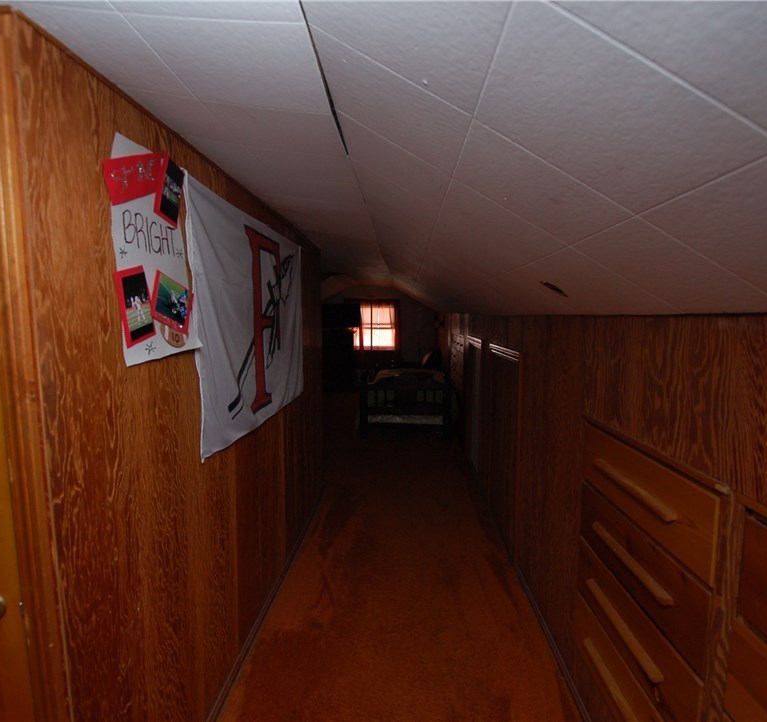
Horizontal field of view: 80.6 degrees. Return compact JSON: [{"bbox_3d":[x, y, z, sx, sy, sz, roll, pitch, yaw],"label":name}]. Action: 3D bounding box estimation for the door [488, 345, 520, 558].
[{"bbox_3d":[0.766,0.516,2.920,0.040,1.183,0.786,0,6,3],"label":"door"}]

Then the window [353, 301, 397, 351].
[{"bbox_3d":[-0.206,-0.666,8.493,0.860,0.980,0.100,0,6,3],"label":"window"}]

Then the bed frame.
[{"bbox_3d":[0.300,0.415,6.333,1.060,0.800,2.000,0,6,3],"label":"bed frame"}]

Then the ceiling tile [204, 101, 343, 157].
[{"bbox_3d":[-0.256,-0.600,1.153,0.305,0.020,0.295,9,6,2],"label":"ceiling tile"}]

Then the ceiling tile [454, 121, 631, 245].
[{"bbox_3d":[0.285,-0.331,0.872,0.305,0.020,0.305,29,6,0],"label":"ceiling tile"}]

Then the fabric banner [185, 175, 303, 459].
[{"bbox_3d":[-0.554,-0.193,2.173,0.040,0.950,1.520,0,6,3],"label":"fabric banner"}]

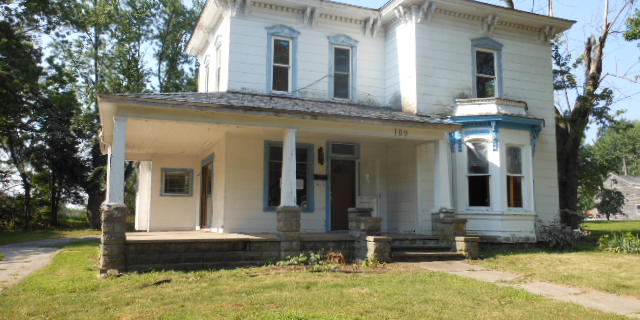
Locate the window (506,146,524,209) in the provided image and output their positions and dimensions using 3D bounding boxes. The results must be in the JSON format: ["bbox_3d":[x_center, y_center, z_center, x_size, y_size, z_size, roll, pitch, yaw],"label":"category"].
[{"bbox_3d":[5.387,0.480,14.283,0.540,1.710,0.120,3,-8,-22],"label":"window"}]

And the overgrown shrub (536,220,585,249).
[{"bbox_3d":[7.375,2.301,15.786,1.610,0.844,0.900,3,-7,-22],"label":"overgrown shrub"}]

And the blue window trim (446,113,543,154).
[{"bbox_3d":[5.366,-0.724,15.154,2.930,1.070,1.080,3,-7,-22],"label":"blue window trim"}]

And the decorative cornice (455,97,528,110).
[{"bbox_3d":[5.272,-1.509,15.298,2.320,0.400,0.900,3,-7,-22],"label":"decorative cornice"}]

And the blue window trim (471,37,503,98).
[{"bbox_3d":[5.163,-2.782,15.836,1.217,2.070,0.160,3,-7,-22],"label":"blue window trim"}]

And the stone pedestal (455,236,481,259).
[{"bbox_3d":[3.675,2.193,12.893,0.447,0.531,0.390,3,-8,-21],"label":"stone pedestal"}]

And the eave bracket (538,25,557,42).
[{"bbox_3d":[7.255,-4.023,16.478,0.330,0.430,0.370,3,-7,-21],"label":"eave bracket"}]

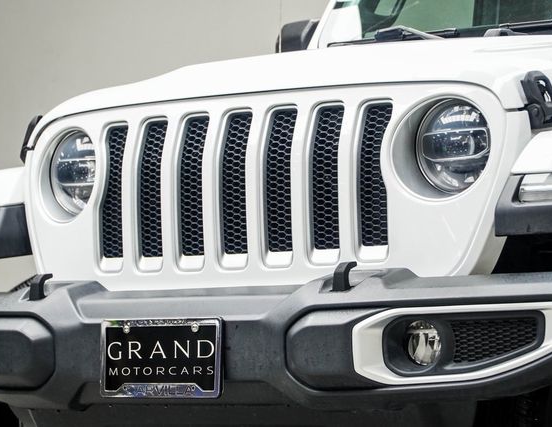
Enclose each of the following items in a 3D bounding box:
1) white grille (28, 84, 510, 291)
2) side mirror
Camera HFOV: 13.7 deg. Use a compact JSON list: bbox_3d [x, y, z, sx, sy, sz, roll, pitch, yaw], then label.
[{"bbox_3d":[-0.057,-0.041,4.958,1.280,0.445,0.190,-3,-6,36],"label":"white grille"},{"bbox_3d":[0.091,-0.480,6.804,0.195,0.185,0.120,-3,-6,36],"label":"side mirror"}]

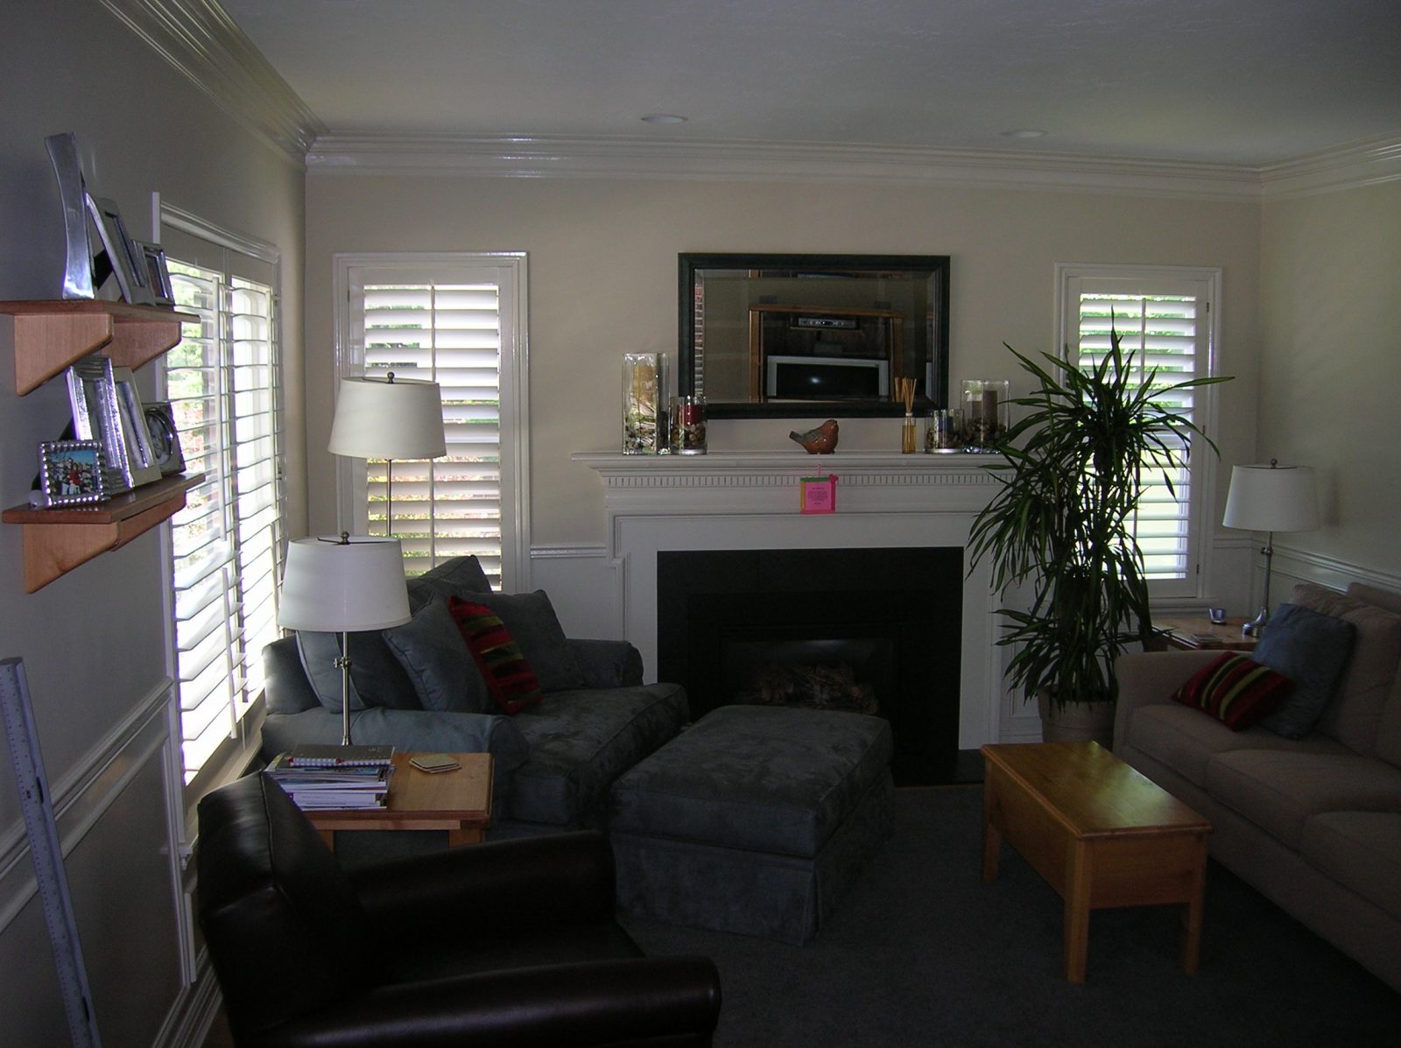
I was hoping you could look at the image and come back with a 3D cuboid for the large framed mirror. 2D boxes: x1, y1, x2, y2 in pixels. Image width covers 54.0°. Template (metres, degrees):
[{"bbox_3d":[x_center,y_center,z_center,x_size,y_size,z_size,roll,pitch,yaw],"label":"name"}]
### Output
[{"bbox_3d":[0.458,-0.728,5.357,1.092,0.645,0.045,-1,7,-8],"label":"large framed mirror"}]

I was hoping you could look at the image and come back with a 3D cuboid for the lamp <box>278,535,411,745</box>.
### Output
[{"bbox_3d":[-0.952,0.348,3.687,0.360,0.680,0.360,-1,7,-8],"label":"lamp"}]

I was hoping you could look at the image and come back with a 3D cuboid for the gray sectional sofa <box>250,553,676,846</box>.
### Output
[{"bbox_3d":[-0.602,0.639,4.340,0.953,0.894,1.271,2,7,18],"label":"gray sectional sofa"}]

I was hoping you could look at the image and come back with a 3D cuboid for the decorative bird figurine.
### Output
[{"bbox_3d":[0.440,-0.336,5.282,0.194,0.131,0.099,1,7,5],"label":"decorative bird figurine"}]

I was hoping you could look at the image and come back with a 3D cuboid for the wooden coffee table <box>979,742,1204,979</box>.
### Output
[{"bbox_3d":[1.065,0.927,3.872,0.372,0.419,0.824,-1,7,-8],"label":"wooden coffee table"}]

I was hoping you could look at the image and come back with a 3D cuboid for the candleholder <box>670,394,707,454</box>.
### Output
[{"bbox_3d":[-0.047,-0.393,5.501,0.143,0.226,0.143,-1,7,-8],"label":"candleholder"}]

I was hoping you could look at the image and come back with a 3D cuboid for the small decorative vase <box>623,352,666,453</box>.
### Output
[{"bbox_3d":[-0.223,-0.477,5.465,0.150,0.400,0.150,3,8,18],"label":"small decorative vase"}]

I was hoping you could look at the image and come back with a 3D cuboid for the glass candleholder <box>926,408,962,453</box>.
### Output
[{"bbox_3d":[0.955,-0.362,5.397,0.144,0.163,0.144,-1,7,-8],"label":"glass candleholder"}]

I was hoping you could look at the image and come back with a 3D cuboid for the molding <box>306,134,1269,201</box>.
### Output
[{"bbox_3d":[0.451,-1.386,5.247,3.853,0.153,0.109,-1,7,-8],"label":"molding"}]

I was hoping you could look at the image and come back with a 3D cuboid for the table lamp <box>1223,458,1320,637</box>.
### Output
[{"bbox_3d":[2.267,0.093,5.459,0.370,0.700,0.370,-1,7,-8],"label":"table lamp"}]

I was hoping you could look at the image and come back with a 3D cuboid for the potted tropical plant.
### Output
[{"bbox_3d":[1.560,0.104,5.417,0.950,1.840,0.880,-1,7,-8],"label":"potted tropical plant"}]

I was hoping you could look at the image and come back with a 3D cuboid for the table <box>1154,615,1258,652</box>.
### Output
[{"bbox_3d":[2.129,0.706,5.571,0.500,0.580,0.500,-1,7,-8],"label":"table"}]

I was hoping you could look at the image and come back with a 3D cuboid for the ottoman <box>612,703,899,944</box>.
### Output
[{"bbox_3d":[0.202,0.921,4.419,0.630,0.440,0.970,3,8,20],"label":"ottoman"}]

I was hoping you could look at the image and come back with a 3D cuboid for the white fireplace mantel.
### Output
[{"bbox_3d":[0.441,0.339,5.407,1.877,1.242,0.208,-1,7,-8],"label":"white fireplace mantel"}]

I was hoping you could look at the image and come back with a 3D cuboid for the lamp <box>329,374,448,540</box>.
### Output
[{"bbox_3d":[-1.156,0.244,5.101,0.425,1.605,0.425,-1,7,-8],"label":"lamp"}]

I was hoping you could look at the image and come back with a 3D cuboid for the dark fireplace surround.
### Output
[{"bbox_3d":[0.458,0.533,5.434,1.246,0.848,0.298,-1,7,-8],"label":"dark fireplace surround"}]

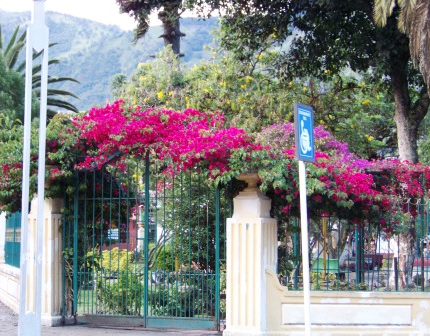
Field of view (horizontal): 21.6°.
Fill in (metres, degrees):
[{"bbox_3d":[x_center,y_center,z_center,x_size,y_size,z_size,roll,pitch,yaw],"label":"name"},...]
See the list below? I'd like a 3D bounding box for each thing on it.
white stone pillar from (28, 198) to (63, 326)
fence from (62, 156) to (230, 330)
[{"bbox_3d":[-2.473,1.338,16.687,0.520,1.940,0.520,-1,-3,27],"label":"white stone pillar"},{"bbox_3d":[-1.015,1.037,15.968,2.711,2.458,0.100,-1,-3,27],"label":"fence"}]

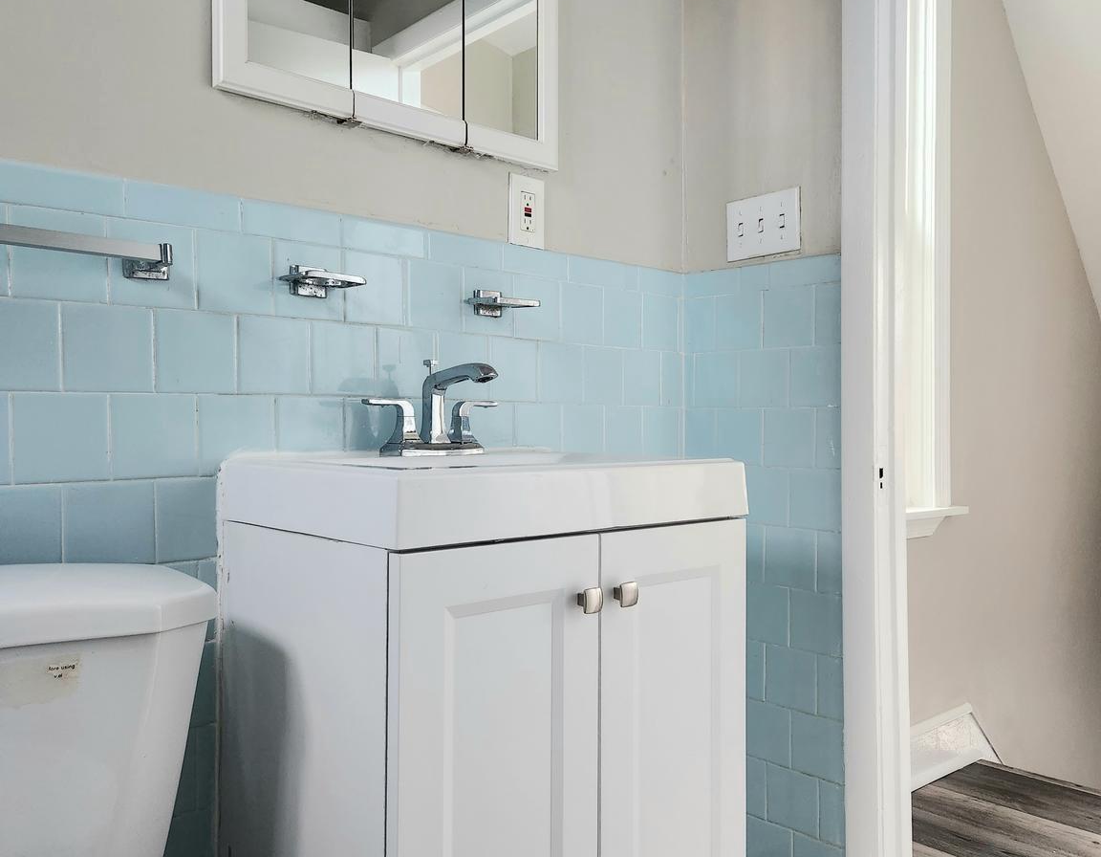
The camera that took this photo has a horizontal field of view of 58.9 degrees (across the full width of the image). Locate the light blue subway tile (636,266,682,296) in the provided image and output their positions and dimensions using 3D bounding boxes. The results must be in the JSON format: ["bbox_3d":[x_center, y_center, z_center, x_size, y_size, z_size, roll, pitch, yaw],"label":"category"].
[{"bbox_3d":[0.214,-0.286,1.912,0.131,0.048,0.010,0,-1,-43],"label":"light blue subway tile"}]

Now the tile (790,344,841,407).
[{"bbox_3d":[0.475,-0.096,1.746,0.010,0.108,0.102,0,-1,-43],"label":"tile"}]

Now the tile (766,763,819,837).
[{"bbox_3d":[0.440,0.670,1.762,0.009,0.108,0.108,0,0,-42],"label":"tile"}]

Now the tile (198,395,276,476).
[{"bbox_3d":[-0.425,0.011,1.316,0.108,0.108,0.009,0,0,-43],"label":"tile"}]

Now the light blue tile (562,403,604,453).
[{"bbox_3d":[0.057,0.011,1.764,0.108,0.105,0.010,0,-1,-43],"label":"light blue tile"}]

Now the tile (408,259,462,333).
[{"bbox_3d":[-0.186,-0.207,1.539,0.108,0.108,0.009,0,0,-43],"label":"tile"}]

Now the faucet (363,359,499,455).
[{"bbox_3d":[-0.133,-0.032,1.417,0.250,0.144,0.185,0,0,-43],"label":"faucet"}]

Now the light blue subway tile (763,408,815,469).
[{"bbox_3d":[0.437,0.018,1.775,0.010,0.108,0.108,0,-1,-43],"label":"light blue subway tile"}]

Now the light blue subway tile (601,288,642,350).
[{"bbox_3d":[0.135,-0.206,1.838,0.102,0.106,0.010,0,-1,-43],"label":"light blue subway tile"}]

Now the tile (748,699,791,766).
[{"bbox_3d":[0.410,0.574,1.844,0.010,0.110,0.108,0,0,-43],"label":"tile"}]

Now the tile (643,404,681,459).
[{"bbox_3d":[0.217,0.016,1.919,0.108,0.108,0.010,0,-1,-43],"label":"tile"}]

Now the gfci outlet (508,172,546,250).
[{"bbox_3d":[-0.038,-0.371,1.678,0.075,0.119,0.010,0,-1,-43],"label":"gfci outlet"}]

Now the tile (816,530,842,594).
[{"bbox_3d":[0.493,0.235,1.720,0.009,0.108,0.049,0,0,-43],"label":"tile"}]

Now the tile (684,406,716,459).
[{"bbox_3d":[0.298,0.013,1.923,0.009,0.108,0.084,0,0,-42],"label":"tile"}]

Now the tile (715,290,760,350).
[{"bbox_3d":[0.361,-0.203,1.860,0.010,0.107,0.105,0,-1,-43],"label":"tile"}]

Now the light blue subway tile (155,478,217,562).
[{"bbox_3d":[-0.463,0.118,1.279,0.108,0.108,0.009,0,0,-43],"label":"light blue subway tile"}]

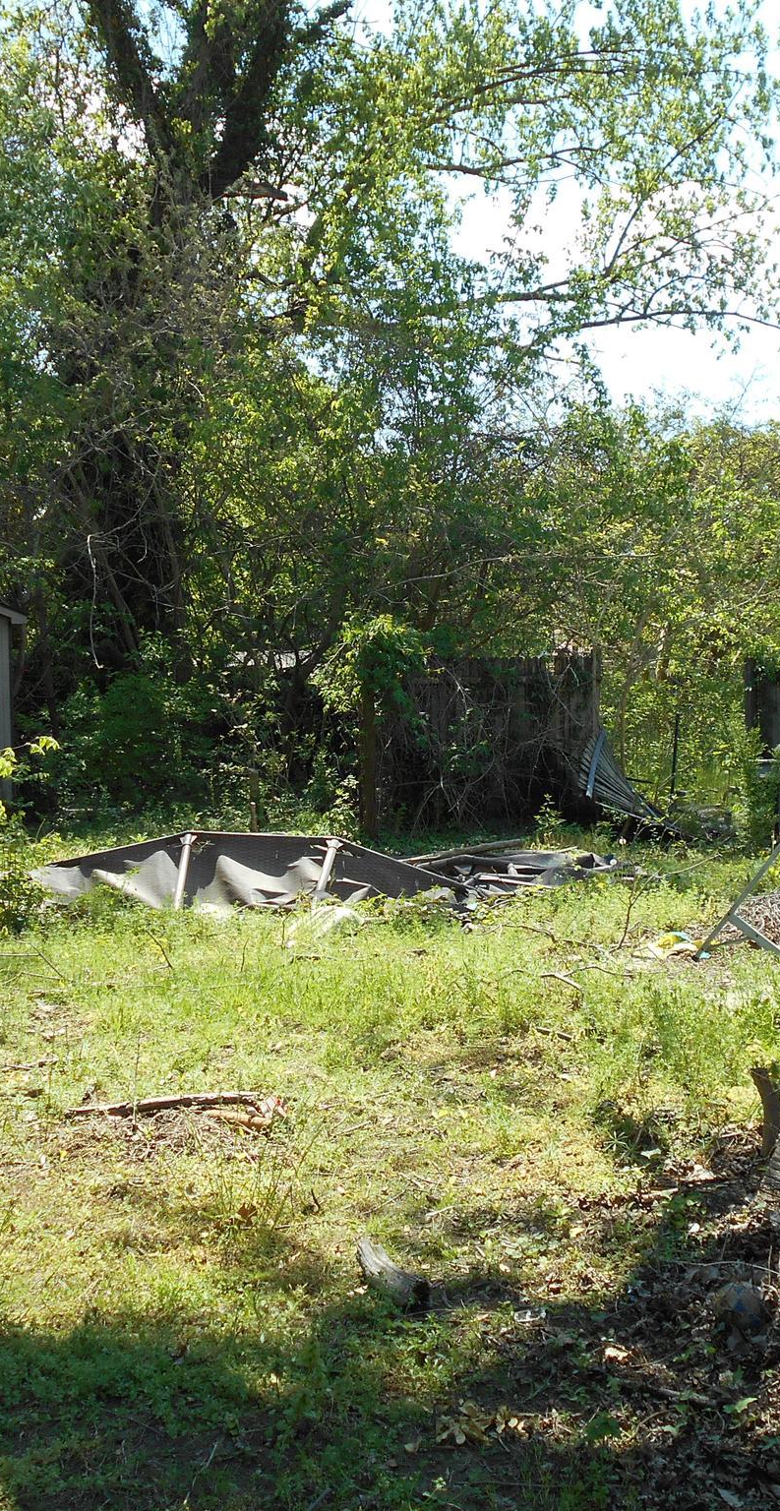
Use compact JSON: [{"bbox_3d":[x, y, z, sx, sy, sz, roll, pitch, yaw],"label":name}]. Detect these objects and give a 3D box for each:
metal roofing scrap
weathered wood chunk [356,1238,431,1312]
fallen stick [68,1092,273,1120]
[{"bbox_3d":[-0.420,0.800,11.900,4.100,0.500,1.700,0,1,-7],"label":"metal roofing scrap"},{"bbox_3d":[0.010,1.280,4.060,0.110,0.120,0.220,-1,1,-38],"label":"weathered wood chunk"},{"bbox_3d":[-0.800,1.250,5.880,0.750,0.075,0.120,0,1,-16],"label":"fallen stick"}]

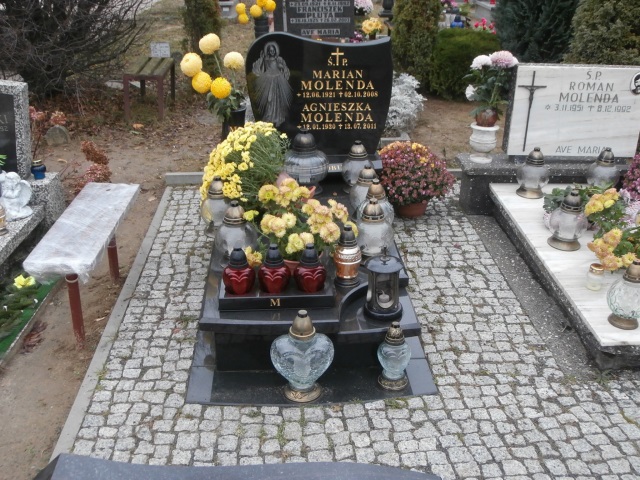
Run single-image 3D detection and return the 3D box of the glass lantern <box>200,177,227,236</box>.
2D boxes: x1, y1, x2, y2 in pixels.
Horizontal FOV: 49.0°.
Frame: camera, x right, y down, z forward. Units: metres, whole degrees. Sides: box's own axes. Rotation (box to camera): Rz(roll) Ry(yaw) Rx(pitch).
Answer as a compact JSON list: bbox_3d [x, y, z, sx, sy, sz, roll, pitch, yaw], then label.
[{"bbox_3d":[-0.462,-0.156,3.239,0.168,0.270,0.168,-1,26,-3],"label":"glass lantern"}]

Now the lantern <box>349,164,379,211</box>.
[{"bbox_3d":[0.232,-0.216,3.313,0.168,0.270,0.168,-1,25,-3],"label":"lantern"}]

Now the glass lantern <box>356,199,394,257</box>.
[{"bbox_3d":[0.238,-0.048,3.019,0.168,0.270,0.168,-1,26,-3],"label":"glass lantern"}]

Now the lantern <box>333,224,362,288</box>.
[{"bbox_3d":[0.110,0.057,2.761,0.107,0.240,0.107,-1,25,-3],"label":"lantern"}]

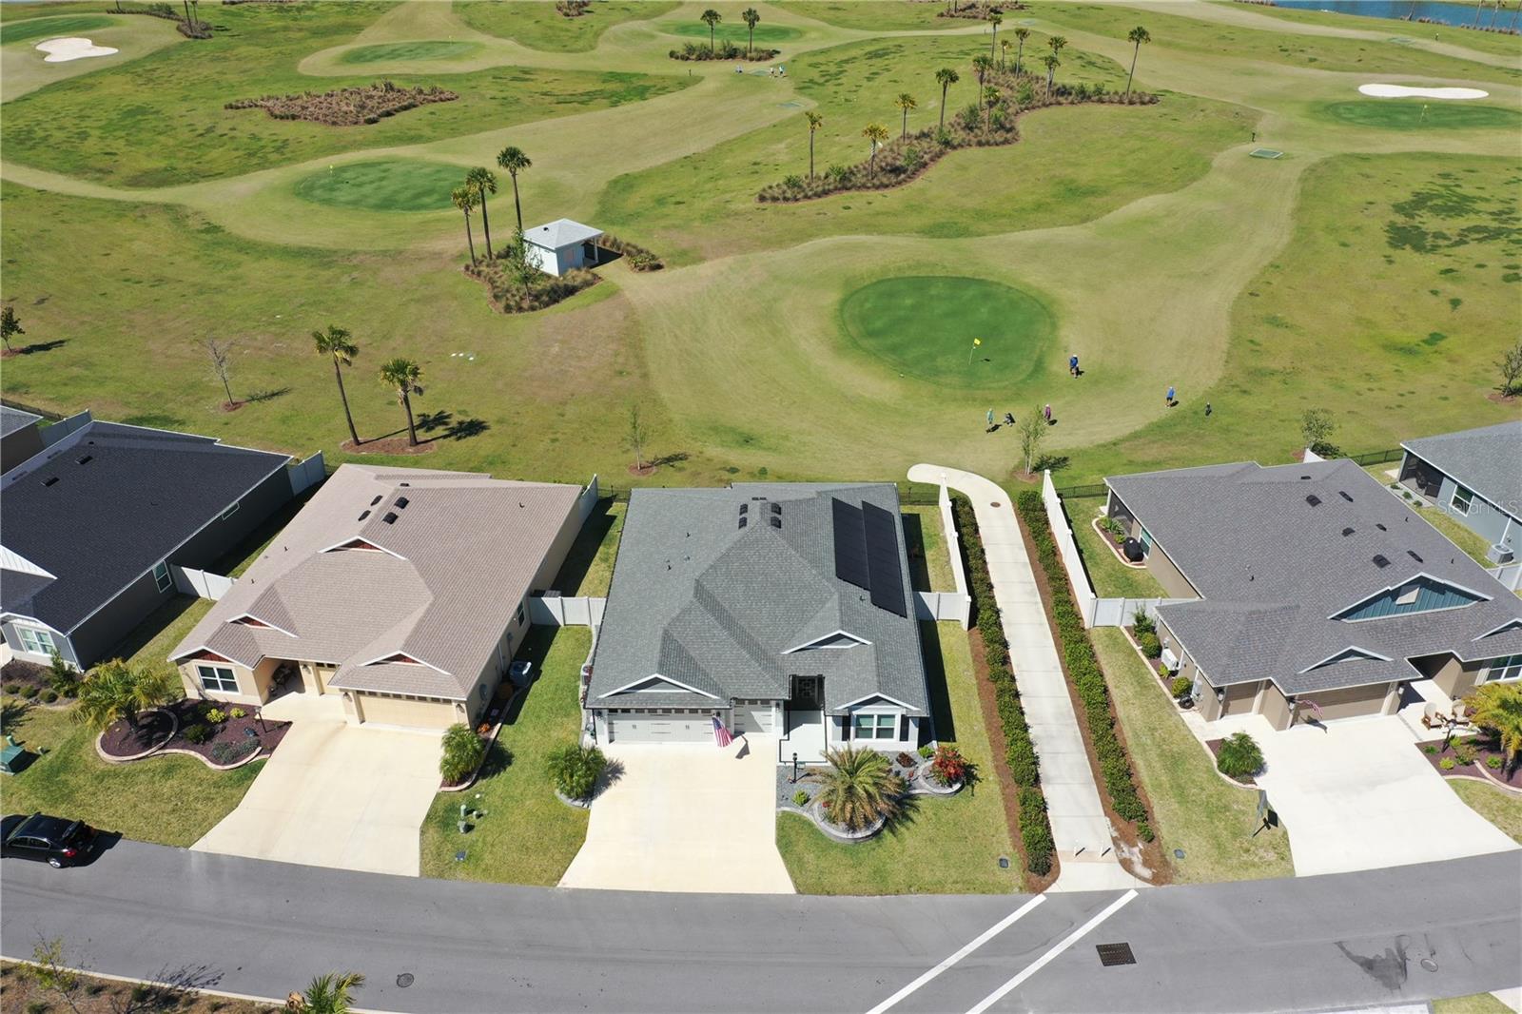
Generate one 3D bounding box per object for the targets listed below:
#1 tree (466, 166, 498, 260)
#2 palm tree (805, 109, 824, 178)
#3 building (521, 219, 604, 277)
[{"bbox_3d":[-24.292,-25.600,103.782,2.800,8.330,2.800,-1,33,0],"label":"tree"},{"bbox_3d":[5.845,-40.114,131.375,2.200,7.605,2.200,-1,31,0],"label":"palm tree"},{"bbox_3d":[-17.461,-23.220,104.436,5.200,3.450,5.400,25,41,34],"label":"building"}]

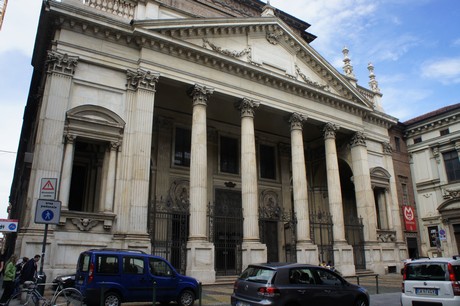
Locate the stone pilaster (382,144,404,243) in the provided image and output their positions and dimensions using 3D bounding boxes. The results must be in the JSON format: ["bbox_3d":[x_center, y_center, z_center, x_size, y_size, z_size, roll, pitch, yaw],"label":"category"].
[{"bbox_3d":[19.394,4.599,41.236,1.568,12.369,1.006,10,-21,-31],"label":"stone pilaster"}]

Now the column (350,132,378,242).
[{"bbox_3d":[14.687,3.687,37.973,1.638,12.369,1.451,10,-21,-31],"label":"column"}]

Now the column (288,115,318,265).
[{"bbox_3d":[6.690,3.722,32.351,1.849,15.598,1.755,10,-21,-31],"label":"column"}]

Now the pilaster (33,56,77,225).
[{"bbox_3d":[-11.462,-1.046,22.157,1.591,12.262,0.889,10,-21,-31],"label":"pilaster"}]

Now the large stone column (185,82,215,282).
[{"bbox_3d":[-2.395,2.019,26.848,1.849,15.516,1.755,10,-21,-31],"label":"large stone column"}]

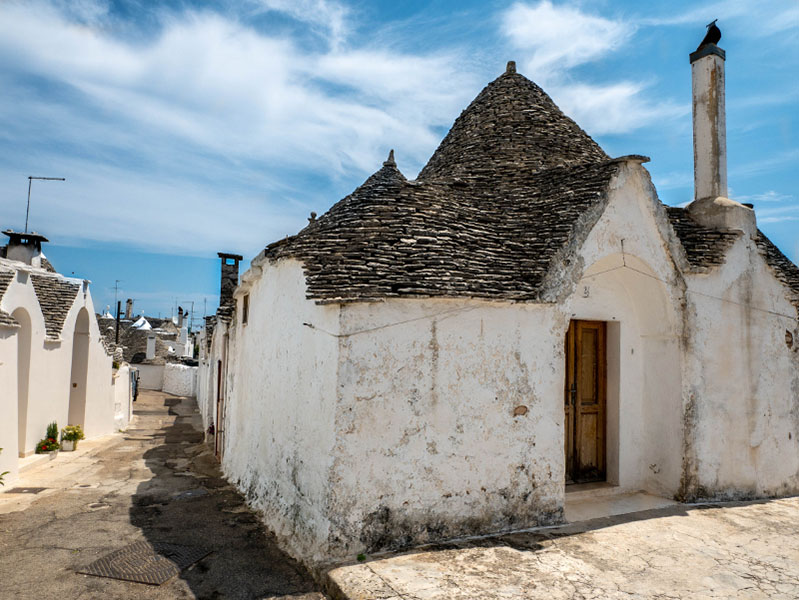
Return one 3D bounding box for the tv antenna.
[{"bbox_3d":[-6.771,-1.813,10.599,0.698,1.104,0.194,1,-4,-6],"label":"tv antenna"}]

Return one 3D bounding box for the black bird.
[{"bbox_3d":[3.923,-3.372,7.013,0.291,0.359,0.184,1,-3,0],"label":"black bird"}]

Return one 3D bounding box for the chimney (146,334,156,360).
[{"bbox_3d":[-11.675,2.259,26.088,0.417,1.172,0.417,0,-4,10],"label":"chimney"}]

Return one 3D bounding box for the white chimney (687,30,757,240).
[{"bbox_3d":[4.003,-2.025,6.931,0.679,2.435,0.504,3,-4,-28],"label":"white chimney"}]

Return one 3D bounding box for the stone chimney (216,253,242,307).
[{"bbox_3d":[-3.494,-0.392,11.390,0.466,1.134,0.407,3,-4,-28],"label":"stone chimney"}]

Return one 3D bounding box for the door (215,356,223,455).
[{"bbox_3d":[-3.230,1.914,9.889,0.097,1.732,0.825,2,-4,-20],"label":"door"}]

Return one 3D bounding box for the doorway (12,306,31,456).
[{"bbox_3d":[-5.984,1.225,8.471,0.339,2.229,0.718,2,-4,-9],"label":"doorway"}]

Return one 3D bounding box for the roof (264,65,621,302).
[{"bbox_3d":[0.844,-1.674,7.667,5.044,3.722,4.656,3,-4,-25],"label":"roof"}]

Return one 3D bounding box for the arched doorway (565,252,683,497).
[{"bbox_3d":[2.259,0.841,6.104,1.746,2.638,0.640,3,-4,-25],"label":"arched doorway"}]

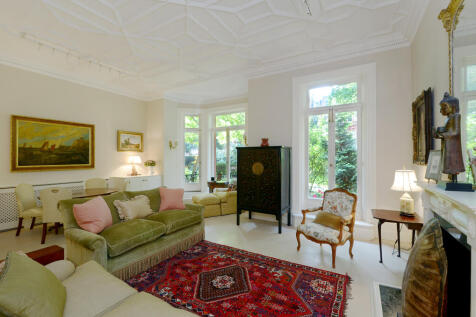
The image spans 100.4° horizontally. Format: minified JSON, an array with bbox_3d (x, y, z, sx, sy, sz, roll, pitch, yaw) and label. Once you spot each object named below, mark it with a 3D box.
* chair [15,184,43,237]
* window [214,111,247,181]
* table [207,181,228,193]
[{"bbox_3d":[-4.018,0.995,4.018,0.570,0.969,0.474,0,0,-14],"label":"chair"},{"bbox_3d":[-0.260,-0.280,6.390,1.180,2.260,0.120,0,0,28],"label":"window"},{"bbox_3d":[-0.607,1.112,6.216,0.562,0.736,0.400,0,0,32],"label":"table"}]

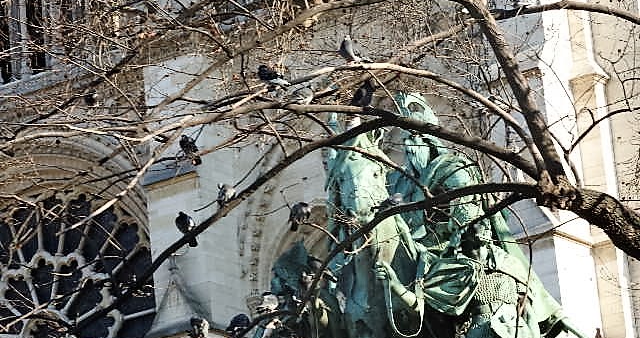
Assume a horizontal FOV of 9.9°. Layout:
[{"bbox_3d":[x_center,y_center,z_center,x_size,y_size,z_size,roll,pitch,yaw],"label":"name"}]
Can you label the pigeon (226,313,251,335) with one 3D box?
[{"bbox_3d":[-0.610,1.153,27.500,0.250,0.180,0.130,-8,-13,15],"label":"pigeon"}]

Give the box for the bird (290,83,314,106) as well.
[{"bbox_3d":[-0.138,-0.558,27.500,0.260,0.180,0.130,-9,-14,19],"label":"bird"}]

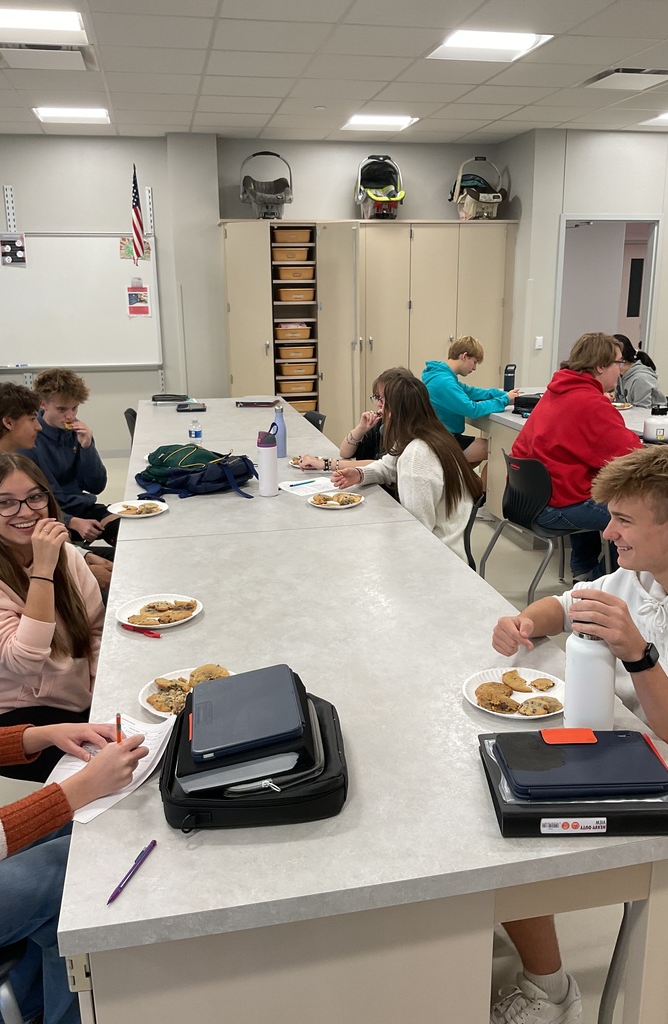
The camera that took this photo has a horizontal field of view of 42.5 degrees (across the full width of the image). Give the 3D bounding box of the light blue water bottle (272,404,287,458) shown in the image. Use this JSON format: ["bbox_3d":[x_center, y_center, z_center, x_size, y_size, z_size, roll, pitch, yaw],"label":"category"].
[{"bbox_3d":[-0.260,-0.387,4.141,0.064,0.248,0.064,-3,15,-11],"label":"light blue water bottle"}]

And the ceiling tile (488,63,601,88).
[{"bbox_3d":[1.334,-2.809,5.515,0.605,0.020,0.605,-4,15,-11],"label":"ceiling tile"}]

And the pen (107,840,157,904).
[{"bbox_3d":[-0.291,0.520,1.241,0.012,0.011,0.146,4,15,15],"label":"pen"}]

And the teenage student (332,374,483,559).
[{"bbox_3d":[0.276,0.106,3.283,0.640,1.240,0.460,1,15,7],"label":"teenage student"}]

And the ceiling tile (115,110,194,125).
[{"bbox_3d":[-1.417,-3.134,6.809,0.603,0.022,0.603,-3,15,-11],"label":"ceiling tile"}]

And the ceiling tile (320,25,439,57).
[{"bbox_3d":[0.259,-2.583,4.707,0.605,0.020,0.605,-4,15,-11],"label":"ceiling tile"}]

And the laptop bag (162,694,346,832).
[{"bbox_3d":[-0.136,0.420,1.503,0.290,0.068,0.325,-2,15,-4],"label":"laptop bag"}]

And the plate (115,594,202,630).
[{"bbox_3d":[-0.445,0.258,2.186,0.222,0.021,0.222,-1,15,0],"label":"plate"}]

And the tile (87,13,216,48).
[{"bbox_3d":[-0.942,-2.524,4.497,0.603,0.022,0.603,-3,15,-11],"label":"tile"}]

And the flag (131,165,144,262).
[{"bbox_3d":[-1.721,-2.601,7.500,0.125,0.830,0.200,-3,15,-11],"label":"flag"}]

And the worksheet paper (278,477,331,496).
[{"bbox_3d":[-0.069,-0.113,3.685,0.279,0.004,0.216,-9,17,-30],"label":"worksheet paper"}]

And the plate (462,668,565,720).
[{"bbox_3d":[0.371,0.373,1.738,0.225,0.022,0.225,-1,15,0],"label":"plate"}]

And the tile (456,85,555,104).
[{"bbox_3d":[1.213,-2.962,6.093,0.605,0.020,0.605,-4,15,-11],"label":"tile"}]

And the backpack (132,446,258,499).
[{"bbox_3d":[-0.573,-0.195,3.617,0.480,0.170,0.330,-8,17,-25],"label":"backpack"}]

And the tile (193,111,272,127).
[{"bbox_3d":[-0.820,-3.158,6.903,0.605,0.020,0.605,-4,15,-11],"label":"tile"}]

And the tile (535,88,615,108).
[{"bbox_3d":[1.811,-2.999,6.208,0.605,0.020,0.605,-4,15,-11],"label":"tile"}]

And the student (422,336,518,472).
[{"bbox_3d":[0.914,-0.593,5.962,0.830,1.260,0.500,-3,15,-11],"label":"student"}]

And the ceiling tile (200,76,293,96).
[{"bbox_3d":[-0.582,-2.865,5.766,0.603,0.022,0.603,-3,15,-11],"label":"ceiling tile"}]

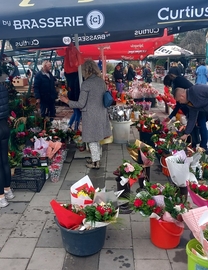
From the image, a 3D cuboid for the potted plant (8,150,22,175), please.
[{"bbox_3d":[-1.275,0.422,3.995,0.250,0.410,0.250,0,15,0],"label":"potted plant"}]

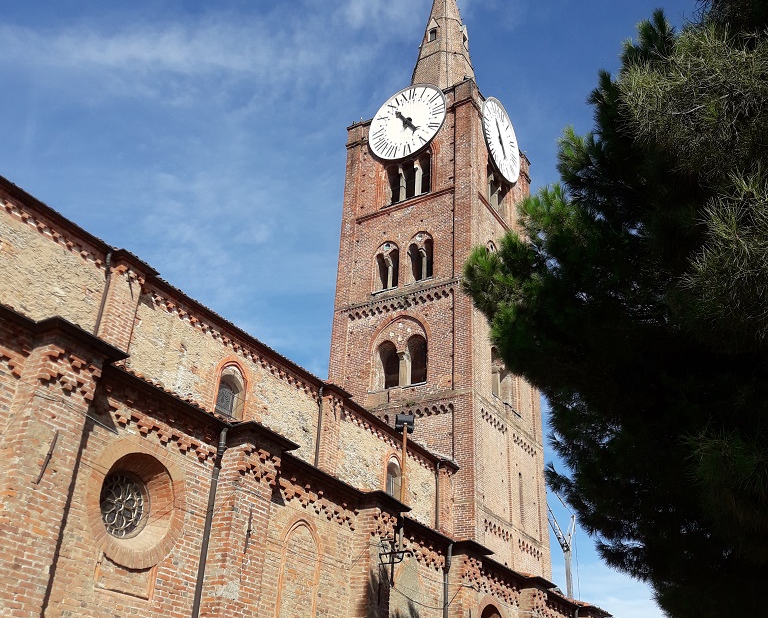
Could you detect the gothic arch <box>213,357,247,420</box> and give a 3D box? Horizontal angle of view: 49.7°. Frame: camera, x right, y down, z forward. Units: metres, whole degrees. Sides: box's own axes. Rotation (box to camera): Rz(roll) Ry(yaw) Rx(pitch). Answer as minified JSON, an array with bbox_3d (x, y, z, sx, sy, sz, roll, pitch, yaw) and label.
[{"bbox_3d":[-4.058,2.216,21.848,0.270,1.750,1.140,-15,-34,29],"label":"gothic arch"}]

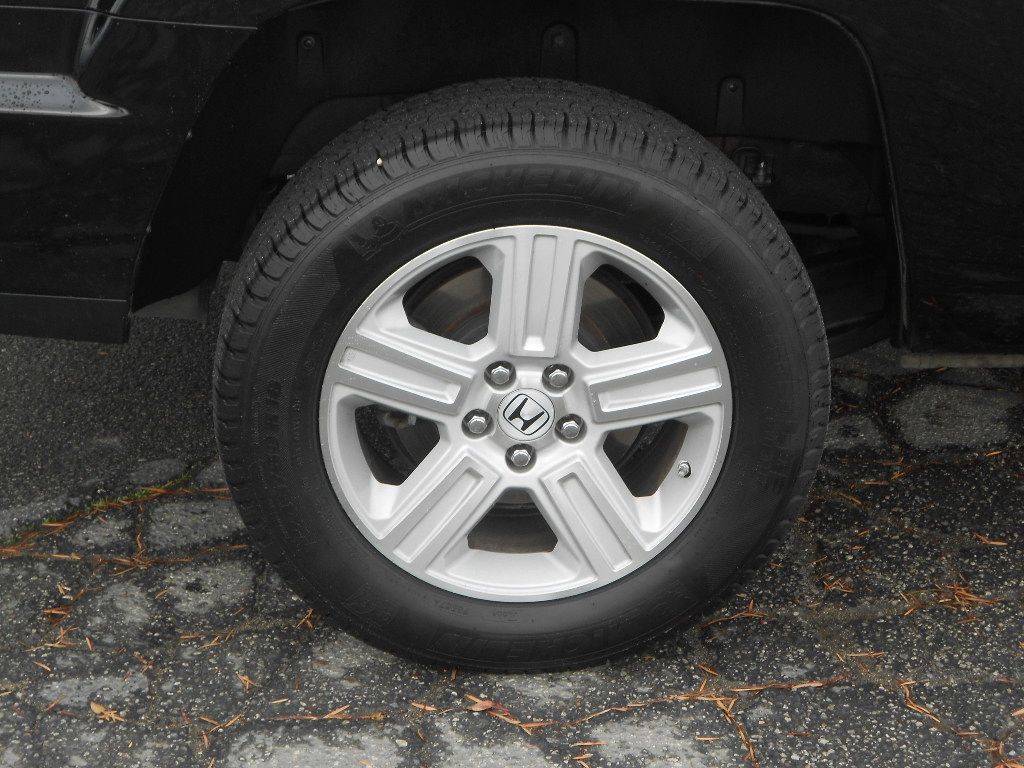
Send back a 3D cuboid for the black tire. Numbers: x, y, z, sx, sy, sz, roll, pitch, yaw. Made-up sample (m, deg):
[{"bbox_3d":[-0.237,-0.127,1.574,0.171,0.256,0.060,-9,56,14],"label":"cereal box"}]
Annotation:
[{"bbox_3d":[0.011,-0.003,2.418,0.751,0.740,0.248,1,23,-5],"label":"black tire"}]

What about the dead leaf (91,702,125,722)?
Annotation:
[{"bbox_3d":[-0.487,0.396,2.359,0.055,0.010,0.027,19,28,33],"label":"dead leaf"}]

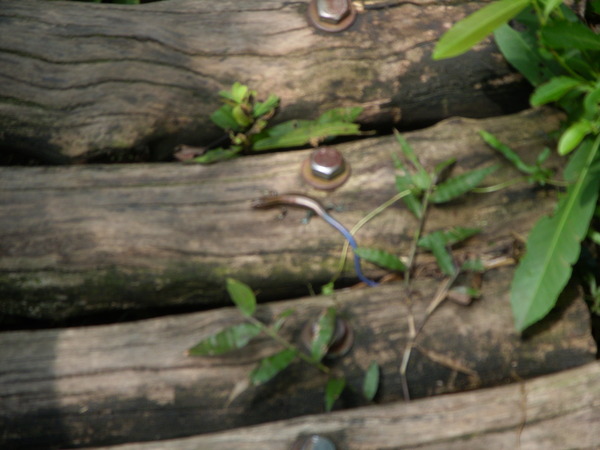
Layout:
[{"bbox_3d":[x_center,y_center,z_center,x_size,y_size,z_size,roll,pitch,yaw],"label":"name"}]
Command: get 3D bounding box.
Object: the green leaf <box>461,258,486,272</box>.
[{"bbox_3d":[0.110,0.026,1.254,0.017,0.004,0.010,-4,46,-14],"label":"green leaf"}]

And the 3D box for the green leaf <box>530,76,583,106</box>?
[{"bbox_3d":[0.163,-0.083,1.258,0.035,0.006,0.015,-21,50,-13],"label":"green leaf"}]

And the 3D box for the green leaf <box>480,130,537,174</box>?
[{"bbox_3d":[0.136,-0.048,1.283,0.044,0.006,0.010,37,54,13],"label":"green leaf"}]

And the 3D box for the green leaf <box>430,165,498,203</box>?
[{"bbox_3d":[0.105,-0.027,1.265,0.050,0.006,0.014,-26,52,-16],"label":"green leaf"}]

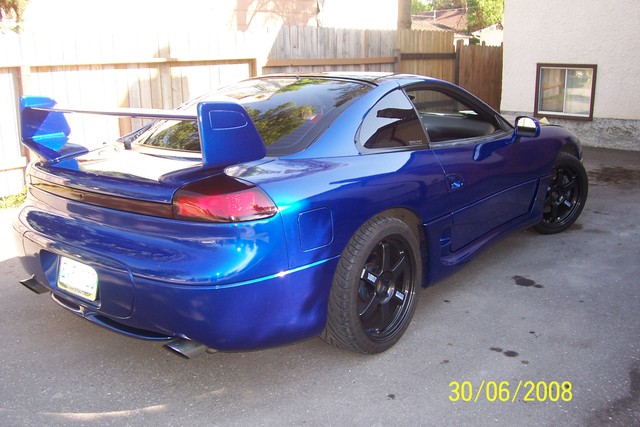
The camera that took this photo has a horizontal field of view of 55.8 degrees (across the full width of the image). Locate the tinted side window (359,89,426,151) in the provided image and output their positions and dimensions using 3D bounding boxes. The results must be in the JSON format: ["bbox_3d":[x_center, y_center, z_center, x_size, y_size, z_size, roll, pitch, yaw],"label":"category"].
[{"bbox_3d":[0.344,-0.471,3.061,0.630,0.330,0.100,-14,-16,-42],"label":"tinted side window"}]

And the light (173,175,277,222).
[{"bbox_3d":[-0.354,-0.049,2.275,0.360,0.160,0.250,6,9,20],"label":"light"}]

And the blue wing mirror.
[{"bbox_3d":[1.345,-0.559,3.923,0.190,0.150,0.120,10,18,38],"label":"blue wing mirror"}]

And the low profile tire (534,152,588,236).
[{"bbox_3d":[1.821,-0.175,4.843,0.644,0.644,0.250,-9,16,-26],"label":"low profile tire"}]

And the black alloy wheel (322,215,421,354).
[{"bbox_3d":[0.237,0.346,2.954,0.250,0.644,0.644,7,16,39],"label":"black alloy wheel"}]

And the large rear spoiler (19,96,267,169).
[{"bbox_3d":[-0.841,-0.350,2.715,1.370,0.330,0.360,10,18,38],"label":"large rear spoiler"}]

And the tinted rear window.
[{"bbox_3d":[-0.338,-0.562,3.302,1.150,0.140,0.990,10,37,38],"label":"tinted rear window"}]

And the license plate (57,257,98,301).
[{"bbox_3d":[-1.043,0.280,2.601,0.305,0.155,0.020,10,6,38],"label":"license plate"}]

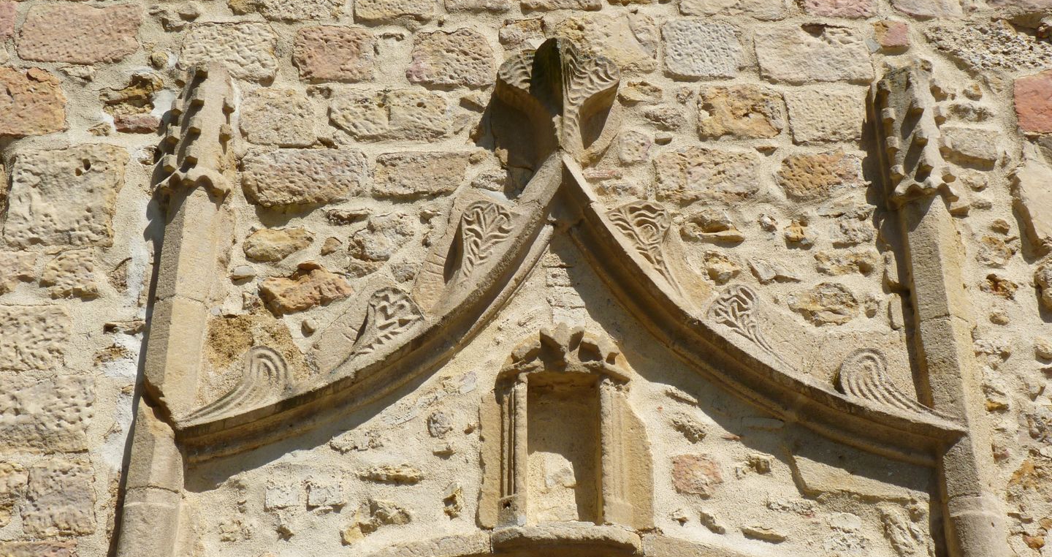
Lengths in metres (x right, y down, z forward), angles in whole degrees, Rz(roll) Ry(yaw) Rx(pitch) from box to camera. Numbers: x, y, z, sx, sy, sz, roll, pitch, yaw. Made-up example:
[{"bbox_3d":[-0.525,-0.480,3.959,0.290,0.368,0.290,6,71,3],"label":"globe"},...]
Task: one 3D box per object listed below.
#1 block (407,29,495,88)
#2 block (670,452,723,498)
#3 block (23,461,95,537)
[{"bbox_3d":[-0.278,-0.763,5.044,0.320,0.272,0.220,0,-28,0],"label":"block"},{"bbox_3d":[0.535,0.647,4.246,0.159,0.143,0.140,0,-28,0],"label":"block"},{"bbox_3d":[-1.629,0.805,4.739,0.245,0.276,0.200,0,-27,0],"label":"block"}]

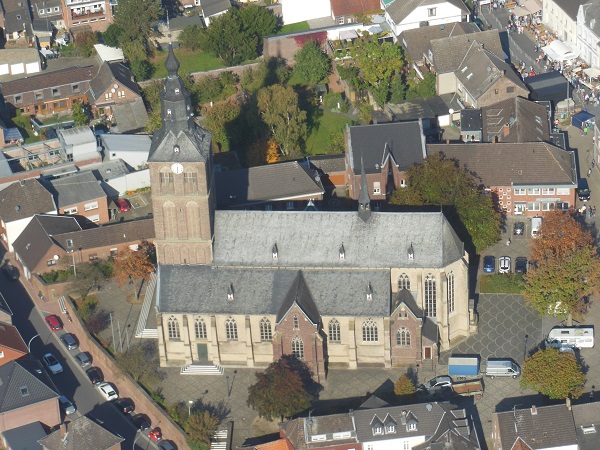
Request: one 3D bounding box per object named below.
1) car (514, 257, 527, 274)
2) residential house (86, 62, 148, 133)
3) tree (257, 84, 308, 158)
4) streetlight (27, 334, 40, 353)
[{"bbox_3d":[35.337,6.304,396.028,1.760,1.460,4.150,1,36,5],"label":"car"},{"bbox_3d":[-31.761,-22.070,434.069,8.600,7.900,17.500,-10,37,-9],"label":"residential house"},{"bbox_3d":[-3.130,-18.210,438.140,8.600,14.200,8.600,-3,32,0],"label":"tree"},{"bbox_3d":[-40.156,19.751,377.565,2.200,7.400,0.300,-18,39,-20],"label":"streetlight"}]

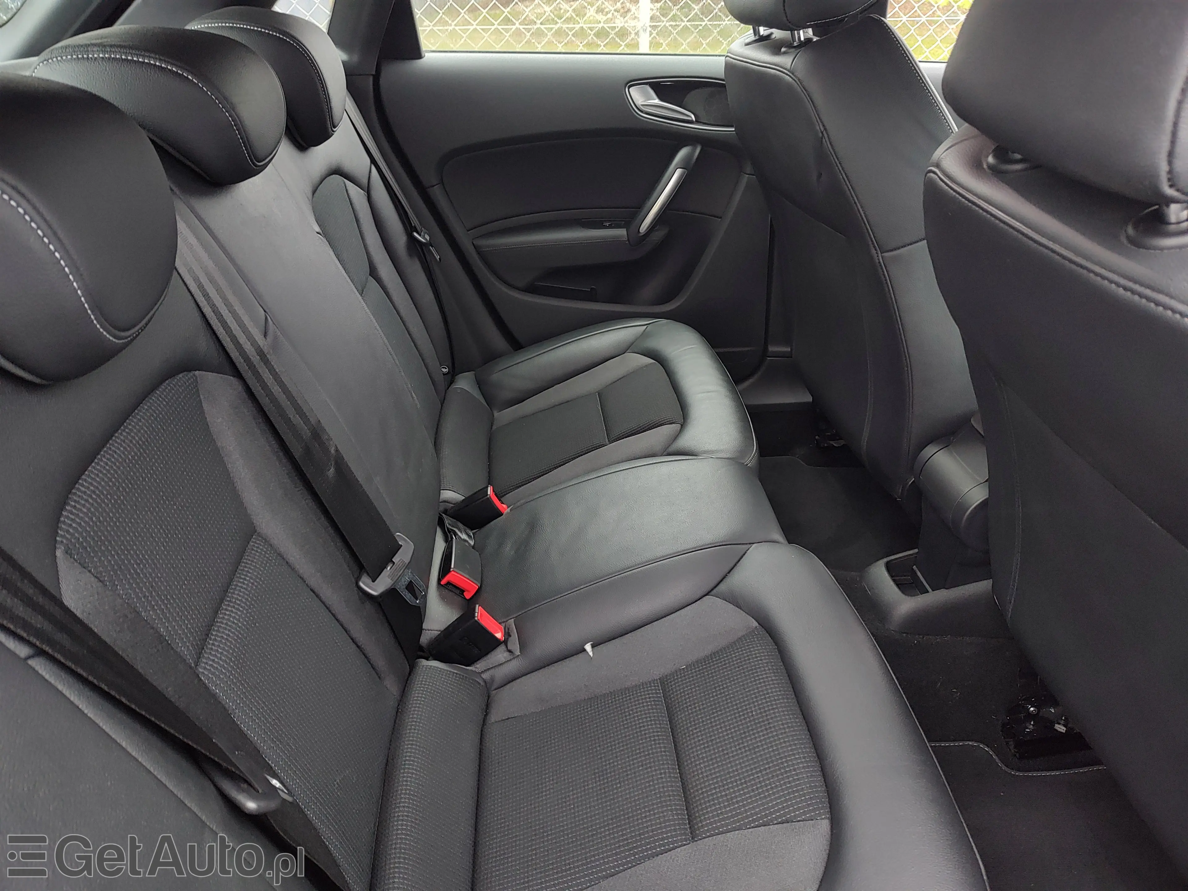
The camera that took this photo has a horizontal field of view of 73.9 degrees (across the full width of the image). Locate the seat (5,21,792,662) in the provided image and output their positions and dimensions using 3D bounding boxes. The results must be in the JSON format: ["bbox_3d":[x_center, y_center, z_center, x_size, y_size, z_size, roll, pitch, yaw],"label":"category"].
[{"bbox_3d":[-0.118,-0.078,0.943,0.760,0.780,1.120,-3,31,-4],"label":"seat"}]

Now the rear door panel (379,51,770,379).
[{"bbox_3d":[-0.002,-0.386,1.467,0.720,0.620,0.110,-3,31,-4],"label":"rear door panel"}]

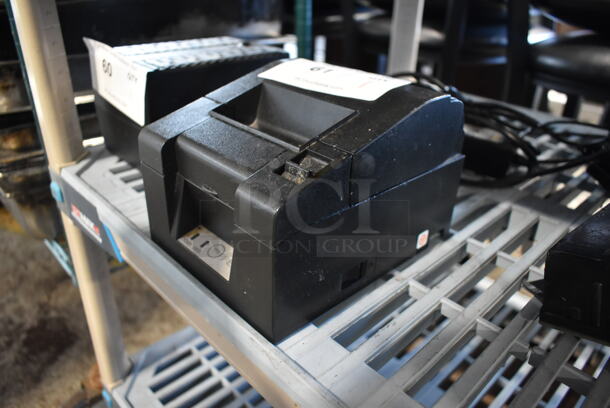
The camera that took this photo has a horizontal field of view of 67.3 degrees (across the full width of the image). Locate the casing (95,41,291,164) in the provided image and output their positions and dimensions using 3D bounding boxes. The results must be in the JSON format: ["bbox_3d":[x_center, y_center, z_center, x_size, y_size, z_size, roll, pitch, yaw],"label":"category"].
[{"bbox_3d":[-0.119,-0.110,0.497,0.167,0.108,0.121,-23,38,-40],"label":"casing"}]

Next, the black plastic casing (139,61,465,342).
[{"bbox_3d":[0.005,-0.031,0.342,0.198,0.125,0.146,-22,36,-39],"label":"black plastic casing"}]

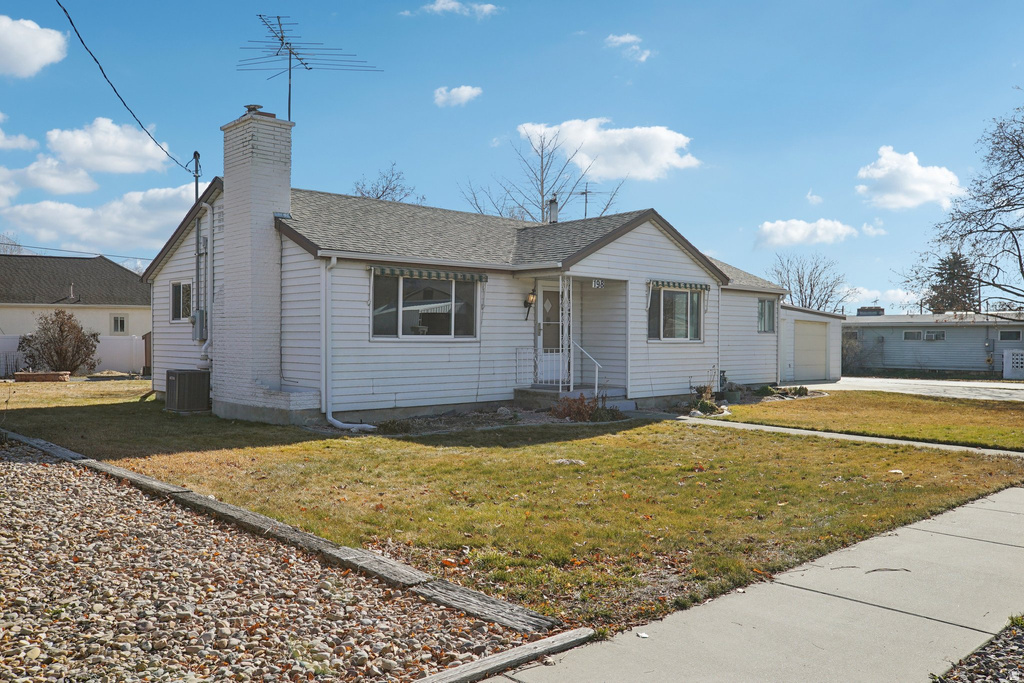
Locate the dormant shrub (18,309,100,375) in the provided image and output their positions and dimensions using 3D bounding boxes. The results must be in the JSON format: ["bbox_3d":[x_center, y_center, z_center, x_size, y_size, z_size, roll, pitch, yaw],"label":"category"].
[{"bbox_3d":[-17.000,0.000,31.000,3.050,2.500,2.900,0,0,0],"label":"dormant shrub"}]

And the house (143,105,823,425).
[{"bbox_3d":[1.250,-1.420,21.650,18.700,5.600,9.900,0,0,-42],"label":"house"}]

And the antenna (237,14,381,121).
[{"bbox_3d":[-4.000,-4.680,15.000,2.950,1.800,2.800,0,0,6],"label":"antenna"}]

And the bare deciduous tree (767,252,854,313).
[{"bbox_3d":[15.500,-1.700,43.000,4.600,6.000,4.600,0,0,0],"label":"bare deciduous tree"}]

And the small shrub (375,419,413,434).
[{"bbox_3d":[-1.790,1.250,12.450,0.560,0.280,0.480,0,0,0],"label":"small shrub"}]

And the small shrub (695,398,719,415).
[{"bbox_3d":[3.750,1.250,15.900,0.470,0.320,0.450,0,0,0],"label":"small shrub"}]

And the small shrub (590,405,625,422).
[{"bbox_3d":[1.680,1.240,14.450,0.580,0.330,0.500,0,0,0],"label":"small shrub"}]

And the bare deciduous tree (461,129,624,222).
[{"bbox_3d":[1.330,-4.000,36.000,7.300,10.500,7.200,0,0,0],"label":"bare deciduous tree"}]

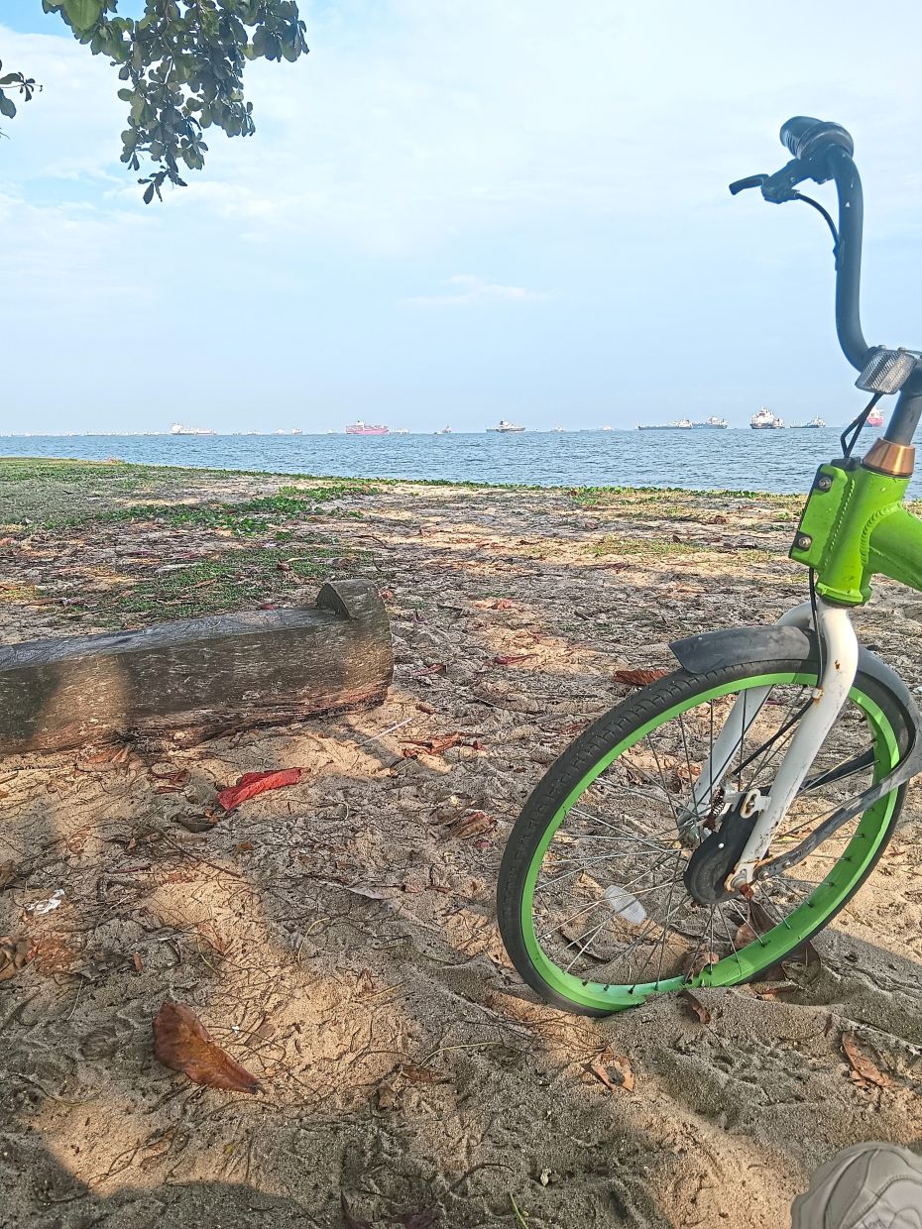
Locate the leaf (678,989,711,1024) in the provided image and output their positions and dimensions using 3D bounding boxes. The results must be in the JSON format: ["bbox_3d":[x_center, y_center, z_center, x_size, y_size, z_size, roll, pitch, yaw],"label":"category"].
[{"bbox_3d":[0.318,0.526,1.246,0.024,0.018,0.068,-3,11,-12],"label":"leaf"}]

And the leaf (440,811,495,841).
[{"bbox_3d":[0.018,0.414,1.805,0.060,0.027,0.122,9,14,39],"label":"leaf"}]

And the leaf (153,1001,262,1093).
[{"bbox_3d":[-0.326,0.543,1.167,0.080,0.028,0.210,-11,15,-43],"label":"leaf"}]

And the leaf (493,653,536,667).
[{"bbox_3d":[0.186,0.149,3.144,0.150,0.024,0.060,-5,12,-21],"label":"leaf"}]

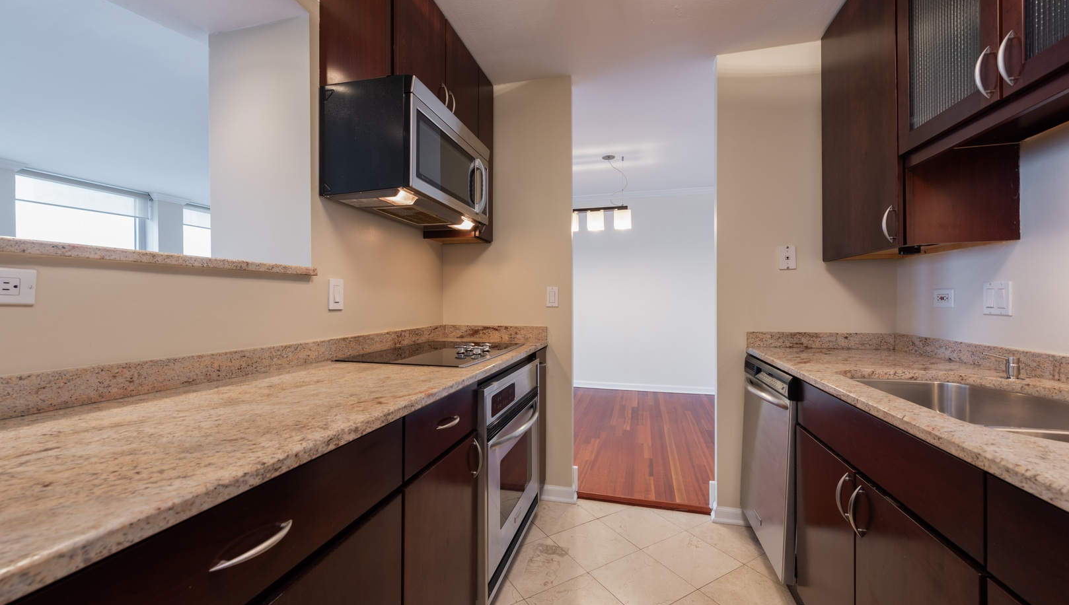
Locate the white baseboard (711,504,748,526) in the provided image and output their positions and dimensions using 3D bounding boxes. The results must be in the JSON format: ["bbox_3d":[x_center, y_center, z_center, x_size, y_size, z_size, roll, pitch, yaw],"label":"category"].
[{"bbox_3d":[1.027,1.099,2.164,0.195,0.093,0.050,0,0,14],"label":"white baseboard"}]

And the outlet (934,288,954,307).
[{"bbox_3d":[1.643,-0.018,1.678,0.011,0.071,0.115,0,0,14],"label":"outlet"}]

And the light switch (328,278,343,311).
[{"bbox_3d":[-0.788,-0.031,1.667,0.013,0.118,0.079,0,0,14],"label":"light switch"}]

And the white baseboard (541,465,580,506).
[{"bbox_3d":[0.144,1.058,2.422,0.217,0.180,0.110,0,0,14],"label":"white baseboard"}]

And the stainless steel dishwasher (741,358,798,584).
[{"bbox_3d":[1.262,0.668,1.746,0.610,0.785,0.610,0,0,14],"label":"stainless steel dishwasher"}]

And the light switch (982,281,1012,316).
[{"bbox_3d":[1.577,-0.012,1.425,0.012,0.114,0.117,0,0,14],"label":"light switch"}]

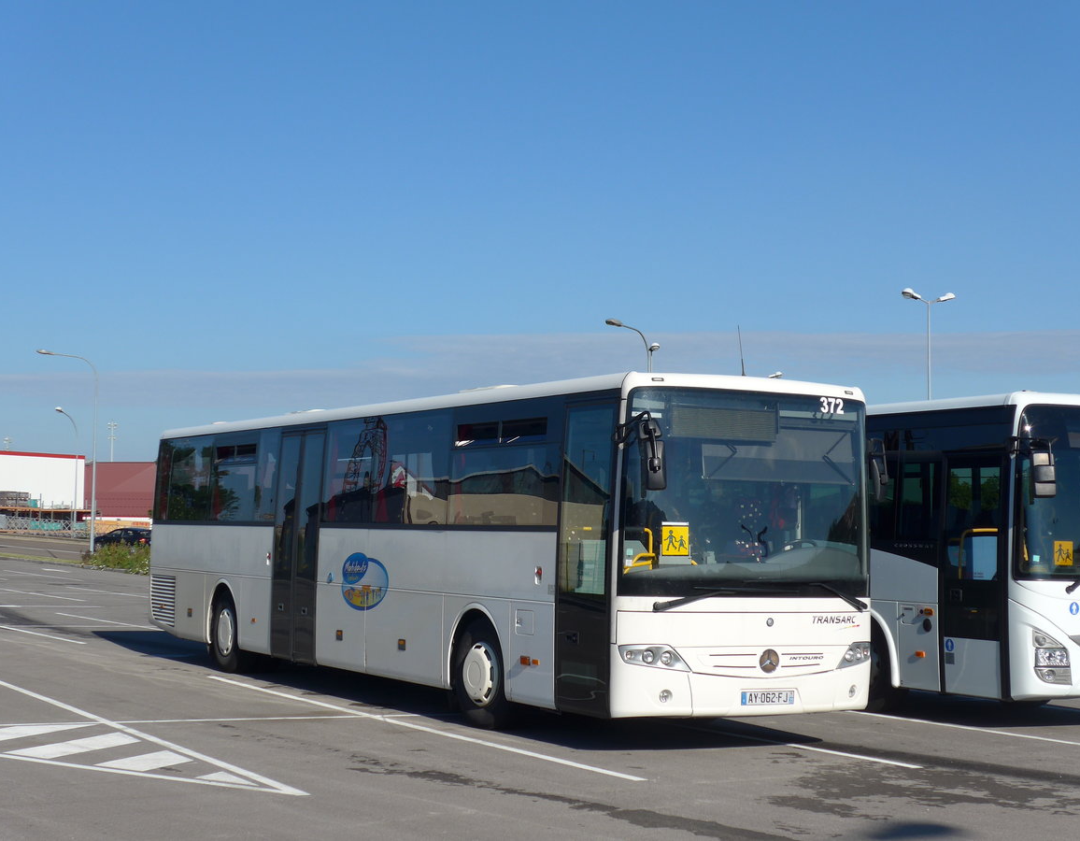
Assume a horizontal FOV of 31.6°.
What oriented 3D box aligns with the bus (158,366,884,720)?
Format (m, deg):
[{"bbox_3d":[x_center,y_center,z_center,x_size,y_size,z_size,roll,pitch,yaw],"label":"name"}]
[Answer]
[{"bbox_3d":[-1.209,1.400,21.070,2.550,3.170,12.870,3,-4,-28],"label":"bus"}]

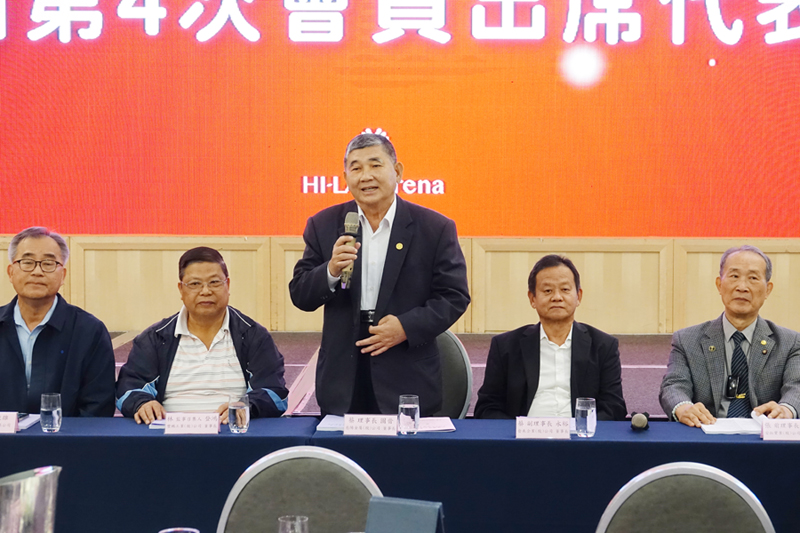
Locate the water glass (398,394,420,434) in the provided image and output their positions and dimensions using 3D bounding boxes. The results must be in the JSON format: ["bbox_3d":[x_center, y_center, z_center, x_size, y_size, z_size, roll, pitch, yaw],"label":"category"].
[{"bbox_3d":[0.031,0.468,5.389,0.065,0.119,0.065,0,2,2],"label":"water glass"}]

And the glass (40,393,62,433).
[{"bbox_3d":[-1.103,0.463,5.412,0.065,0.119,0.065,0,2,2],"label":"glass"}]

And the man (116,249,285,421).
[{"bbox_3d":[-0.663,0.599,5.804,0.575,1.322,0.750,0,2,-2],"label":"man"}]

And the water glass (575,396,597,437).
[{"bbox_3d":[0.583,0.471,5.343,0.065,0.119,0.065,0,2,2],"label":"water glass"}]

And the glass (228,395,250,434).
[{"bbox_3d":[-0.506,0.465,5.400,0.065,0.119,0.065,0,2,2],"label":"glass"}]

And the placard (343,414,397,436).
[{"bbox_3d":[-0.092,0.494,5.377,0.170,0.066,0.060,0,2,2],"label":"placard"}]

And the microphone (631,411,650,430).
[{"bbox_3d":[0.781,0.498,5.557,0.056,0.056,0.250,0,2,7],"label":"microphone"}]

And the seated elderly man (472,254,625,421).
[{"bbox_3d":[0.508,0.614,5.823,0.530,1.300,0.750,0,2,5],"label":"seated elderly man"}]

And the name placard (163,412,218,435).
[{"bbox_3d":[-0.651,0.492,5.384,0.170,0.066,0.060,0,2,2],"label":"name placard"}]

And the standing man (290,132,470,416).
[{"bbox_3d":[-0.067,0.398,5.931,0.605,1.719,0.420,0,2,7],"label":"standing man"}]

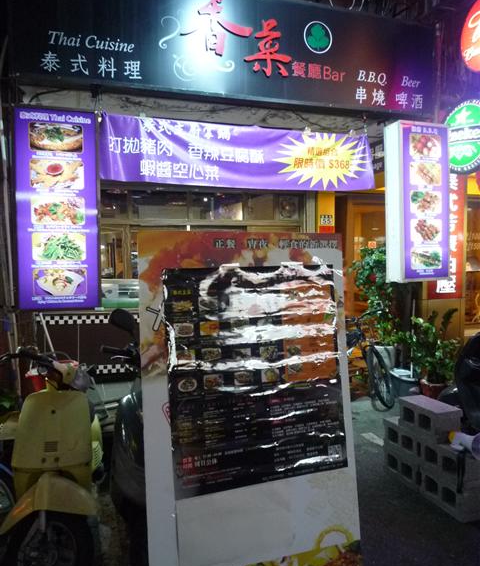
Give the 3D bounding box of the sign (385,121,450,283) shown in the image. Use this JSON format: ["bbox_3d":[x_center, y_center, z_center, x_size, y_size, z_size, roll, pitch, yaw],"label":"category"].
[{"bbox_3d":[2.057,-0.909,5.364,0.693,1.780,0.264,-1,1,-22],"label":"sign"}]

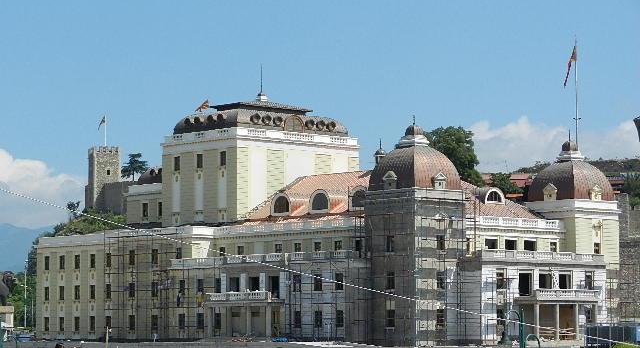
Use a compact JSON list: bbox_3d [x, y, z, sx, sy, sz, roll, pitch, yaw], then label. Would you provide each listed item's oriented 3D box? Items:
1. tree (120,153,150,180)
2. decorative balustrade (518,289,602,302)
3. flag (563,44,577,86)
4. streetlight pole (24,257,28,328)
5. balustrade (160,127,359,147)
[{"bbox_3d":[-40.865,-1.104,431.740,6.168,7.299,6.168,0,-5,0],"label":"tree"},{"bbox_3d":[22.679,11.611,186.059,8.878,1.200,2.600,4,-7,-40],"label":"decorative balustrade"},{"bbox_3d":[52.113,-22.569,408.523,2.710,8.726,1.200,0,-5,0],"label":"flag"},{"bbox_3d":[-37.377,15.751,249.577,0.800,9.853,0.500,0,-5,0],"label":"streetlight pole"},{"bbox_3d":[-6.755,-3.581,227.109,17.726,1.200,13.637,4,-7,-40],"label":"balustrade"}]

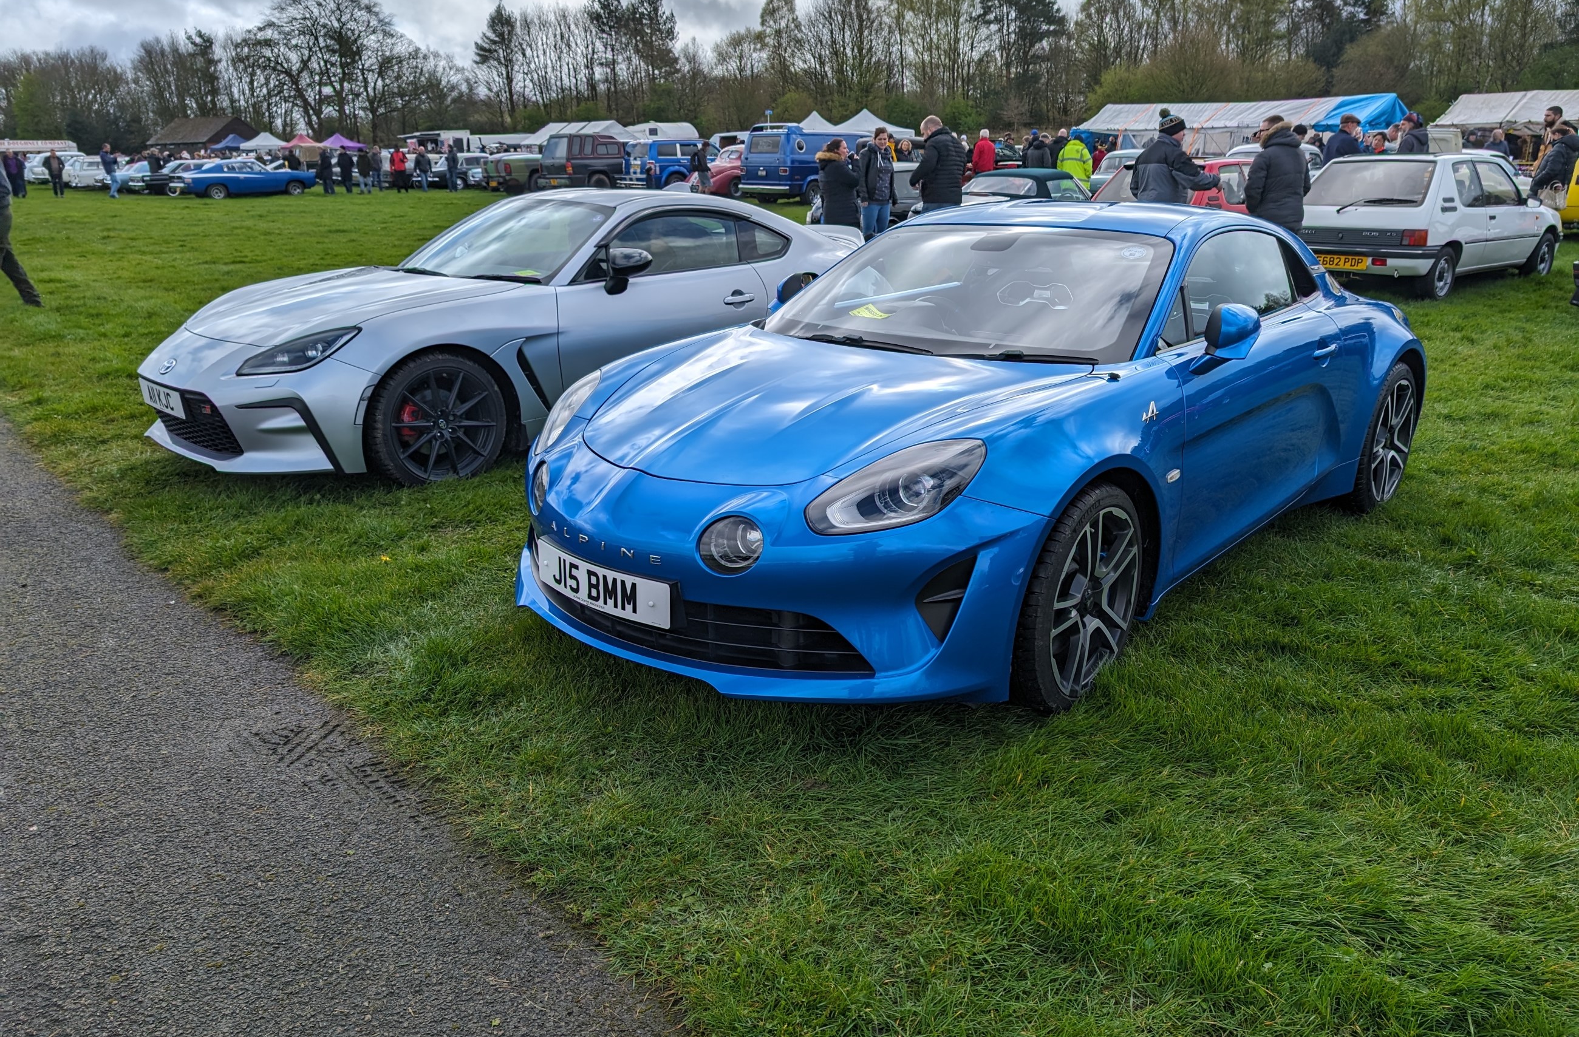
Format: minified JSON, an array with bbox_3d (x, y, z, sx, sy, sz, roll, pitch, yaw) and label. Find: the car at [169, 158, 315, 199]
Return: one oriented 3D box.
[{"bbox_3d":[-19.655,-12.238,39.452,4.750,1.330,1.870,-18,25,-42],"label":"car"}]

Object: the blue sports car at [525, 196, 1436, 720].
[{"bbox_3d":[0.966,-0.522,3.999,1.840,1.250,4.180,15,22,42],"label":"blue sports car"}]

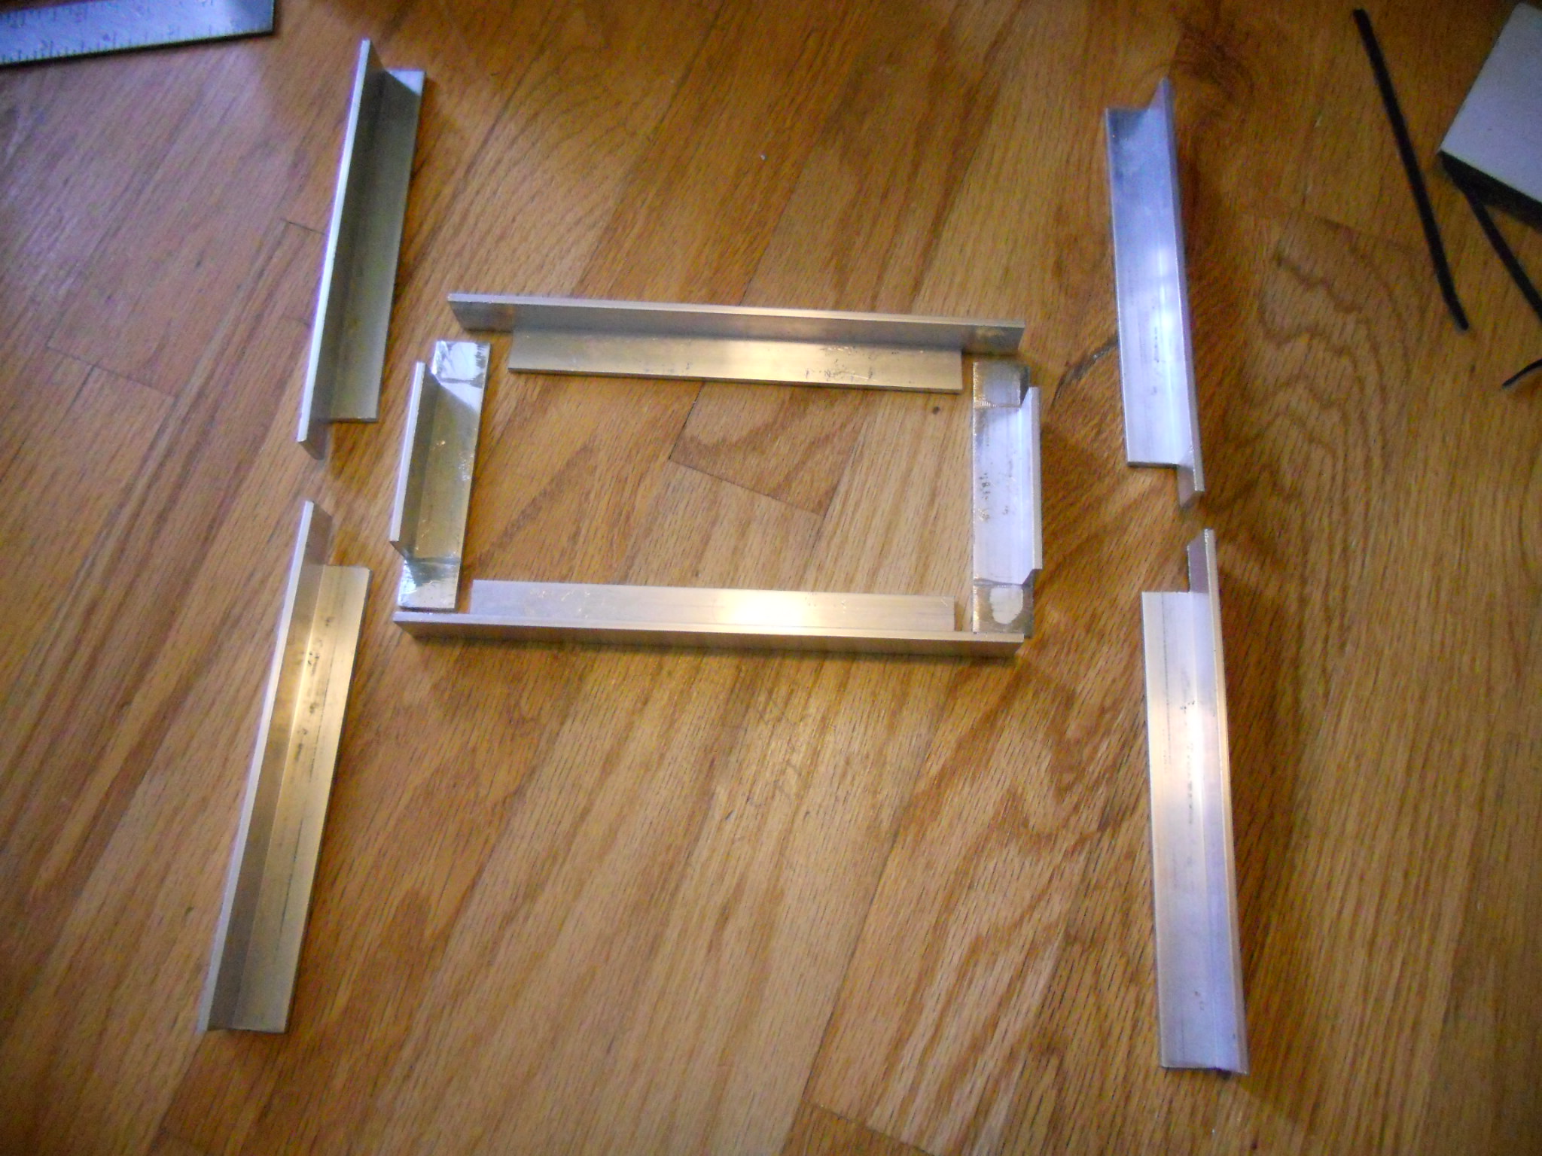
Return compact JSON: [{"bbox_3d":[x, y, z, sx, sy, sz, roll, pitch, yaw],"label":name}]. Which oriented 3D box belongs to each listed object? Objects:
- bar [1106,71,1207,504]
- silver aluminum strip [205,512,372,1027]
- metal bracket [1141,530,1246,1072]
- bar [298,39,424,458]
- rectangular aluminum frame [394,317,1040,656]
[{"bbox_3d":[0.133,-0.101,0.418,0.019,0.019,0.158,1,74,2],"label":"bar"},{"bbox_3d":[-0.150,0.057,0.380,0.019,0.019,0.165,4,74,3],"label":"silver aluminum strip"},{"bbox_3d":[0.128,0.065,0.368,0.019,0.019,0.162,2,74,2],"label":"metal bracket"},{"bbox_3d":[-0.145,-0.120,0.432,0.019,0.019,0.161,2,74,2],"label":"bar"},{"bbox_3d":[-0.017,-0.035,0.403,0.210,0.019,0.117,2,74,3],"label":"rectangular aluminum frame"}]

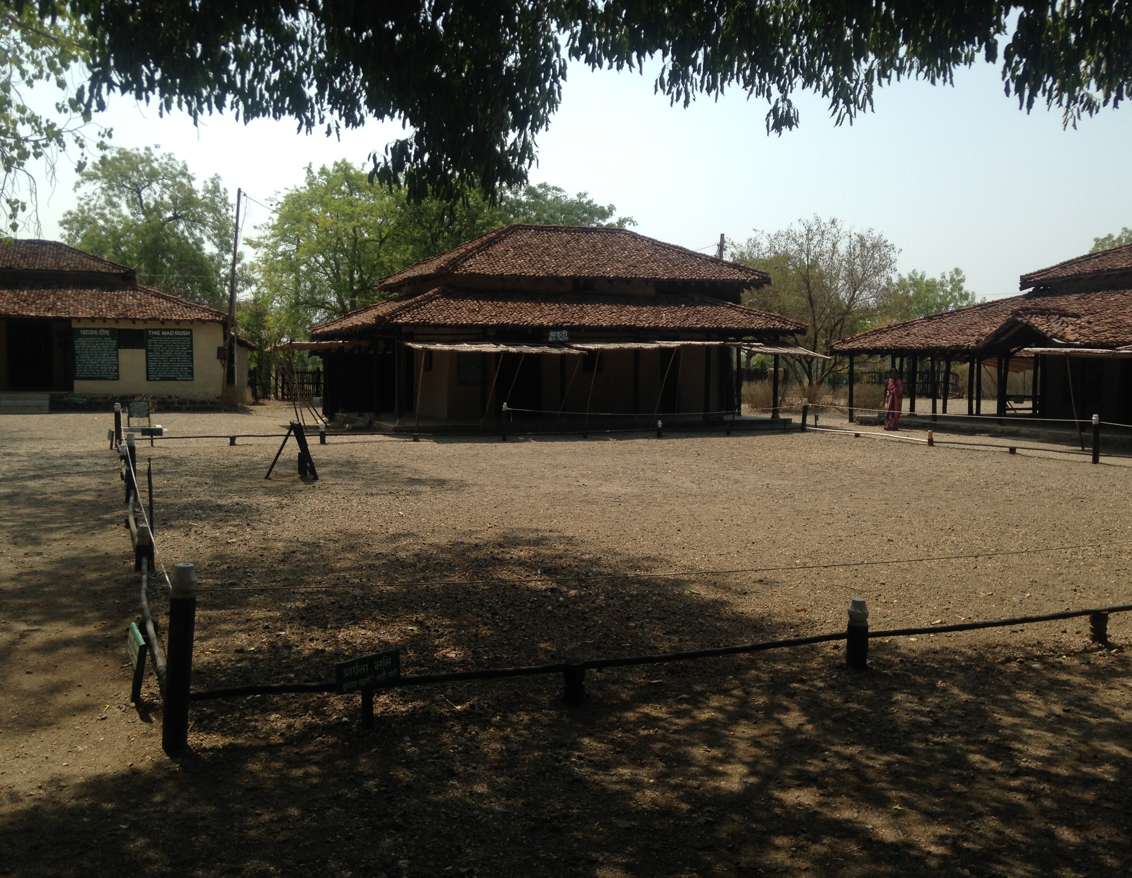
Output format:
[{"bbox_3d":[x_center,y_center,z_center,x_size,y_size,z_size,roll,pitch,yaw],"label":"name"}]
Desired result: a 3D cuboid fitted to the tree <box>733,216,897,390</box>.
[{"bbox_3d":[9.611,-4.876,42.770,6.340,7.310,6.000,0,4,0],"label":"tree"}]

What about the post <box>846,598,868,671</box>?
[{"bbox_3d":[1.532,1.030,5.893,0.105,0.370,0.105,1,4,-22],"label":"post"}]

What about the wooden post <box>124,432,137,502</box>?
[{"bbox_3d":[-5.074,0.331,13.018,0.100,0.803,0.100,-1,4,-21],"label":"wooden post"}]

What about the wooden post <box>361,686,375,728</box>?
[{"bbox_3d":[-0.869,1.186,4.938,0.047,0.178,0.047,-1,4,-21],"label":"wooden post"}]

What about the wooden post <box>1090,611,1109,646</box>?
[{"bbox_3d":[3.074,1.091,6.471,0.098,0.176,0.098,-1,4,-21],"label":"wooden post"}]

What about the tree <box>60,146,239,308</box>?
[{"bbox_3d":[-20.519,-8.151,54.583,8.790,12.190,8.500,0,4,0],"label":"tree"}]

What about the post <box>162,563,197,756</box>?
[{"bbox_3d":[-1.583,0.904,4.609,0.105,0.782,0.105,1,4,-22],"label":"post"}]

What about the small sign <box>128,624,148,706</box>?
[{"bbox_3d":[-2.018,1.092,5.309,0.050,0.320,0.330,13,-3,-30],"label":"small sign"}]

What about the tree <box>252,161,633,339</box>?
[{"bbox_3d":[-5.320,-6.678,47.663,16.360,10.210,12.000,0,4,0],"label":"tree"}]

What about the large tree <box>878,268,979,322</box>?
[{"bbox_3d":[18.530,-5.415,56.764,5.650,6.560,5.500,0,4,0],"label":"large tree"}]

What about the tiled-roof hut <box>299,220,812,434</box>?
[{"bbox_3d":[-0.704,-3.438,32.601,11.900,5.750,10.300,-1,4,-21],"label":"tiled-roof hut"}]

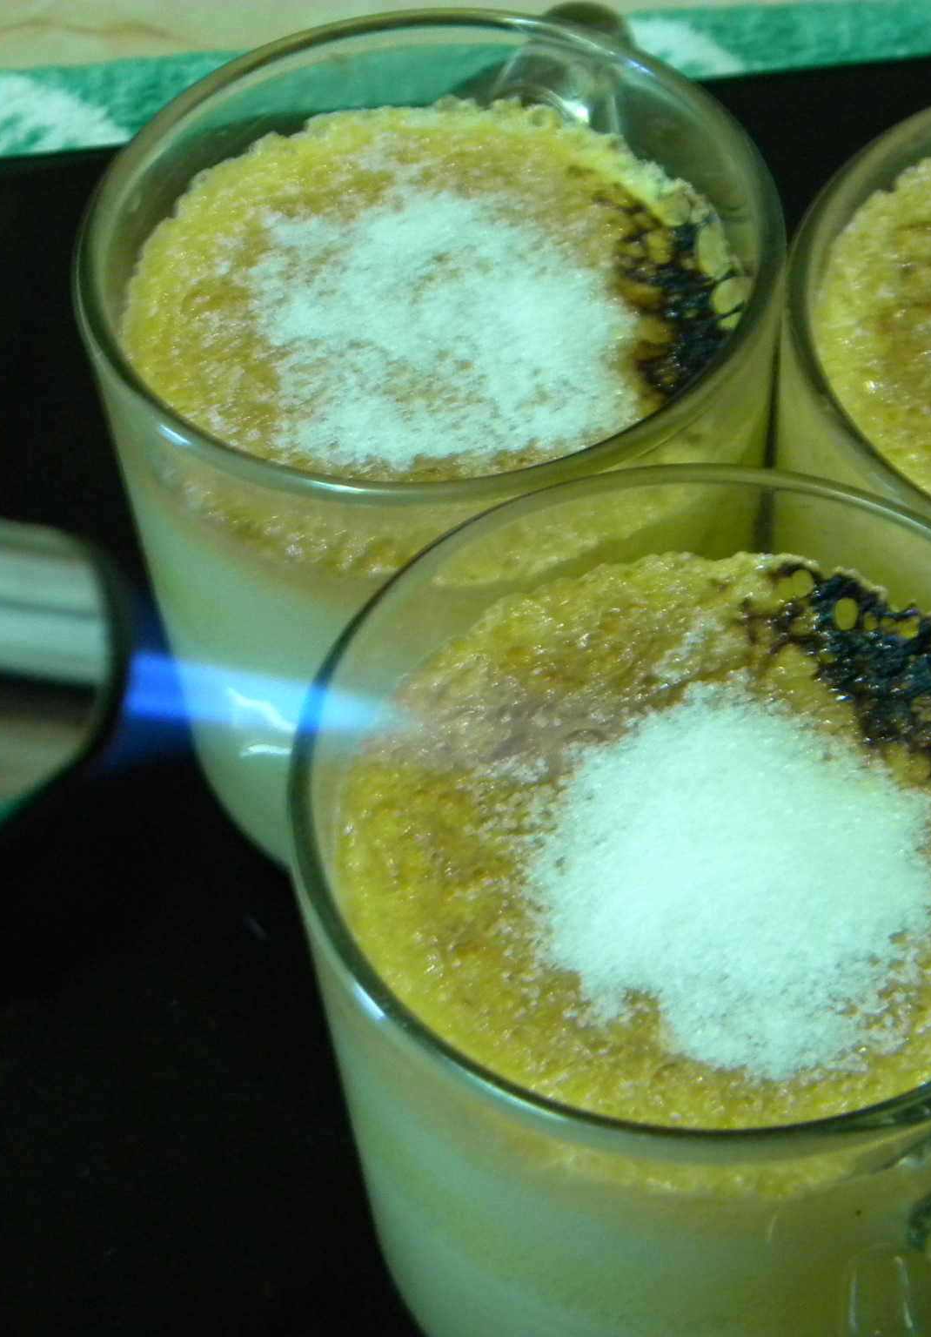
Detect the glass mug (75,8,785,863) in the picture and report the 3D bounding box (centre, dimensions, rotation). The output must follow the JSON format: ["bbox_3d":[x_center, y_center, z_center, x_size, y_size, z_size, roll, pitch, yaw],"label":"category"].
[{"bbox_3d":[0.003,-0.038,0.314,0.078,0.085,0.115,12,55,11],"label":"glass mug"}]

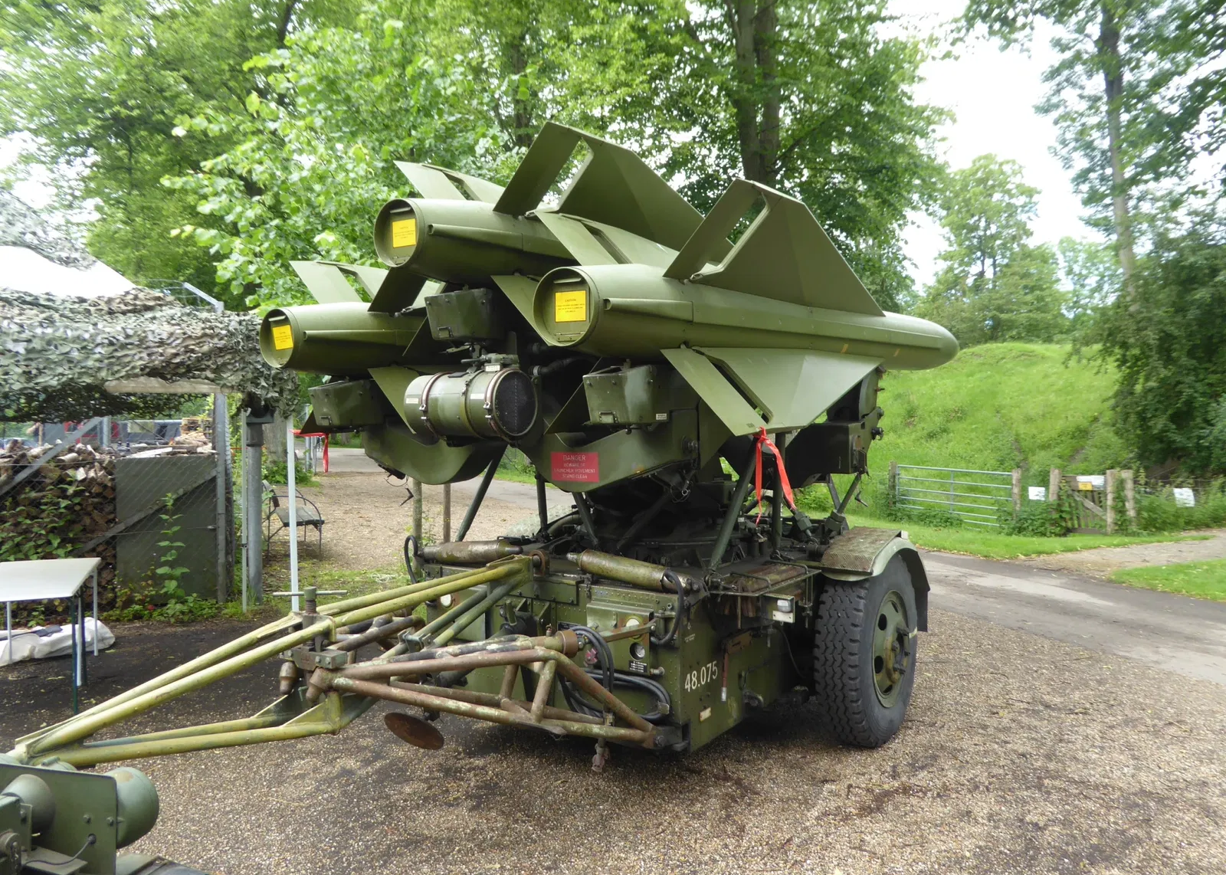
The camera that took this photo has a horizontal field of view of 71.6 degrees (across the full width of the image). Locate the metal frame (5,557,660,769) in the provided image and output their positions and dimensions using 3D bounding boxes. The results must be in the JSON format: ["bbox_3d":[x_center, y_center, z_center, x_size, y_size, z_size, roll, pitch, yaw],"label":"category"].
[{"bbox_3d":[-0.949,0.956,2.983,1.400,0.740,2.120,-1,-1,36],"label":"metal frame"}]

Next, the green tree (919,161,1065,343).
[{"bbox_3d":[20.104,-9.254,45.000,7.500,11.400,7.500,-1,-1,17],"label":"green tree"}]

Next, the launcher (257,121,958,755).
[{"bbox_3d":[0.670,0.142,5.253,2.519,2.778,5.114,-1,-1,36],"label":"launcher"}]

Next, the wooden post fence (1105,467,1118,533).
[{"bbox_3d":[8.847,1.149,15.100,0.160,1.160,0.160,-1,-1,17],"label":"wooden post fence"}]

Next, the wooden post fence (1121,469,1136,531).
[{"bbox_3d":[9.231,1.139,15.200,0.155,1.130,0.155,-1,-1,17],"label":"wooden post fence"}]

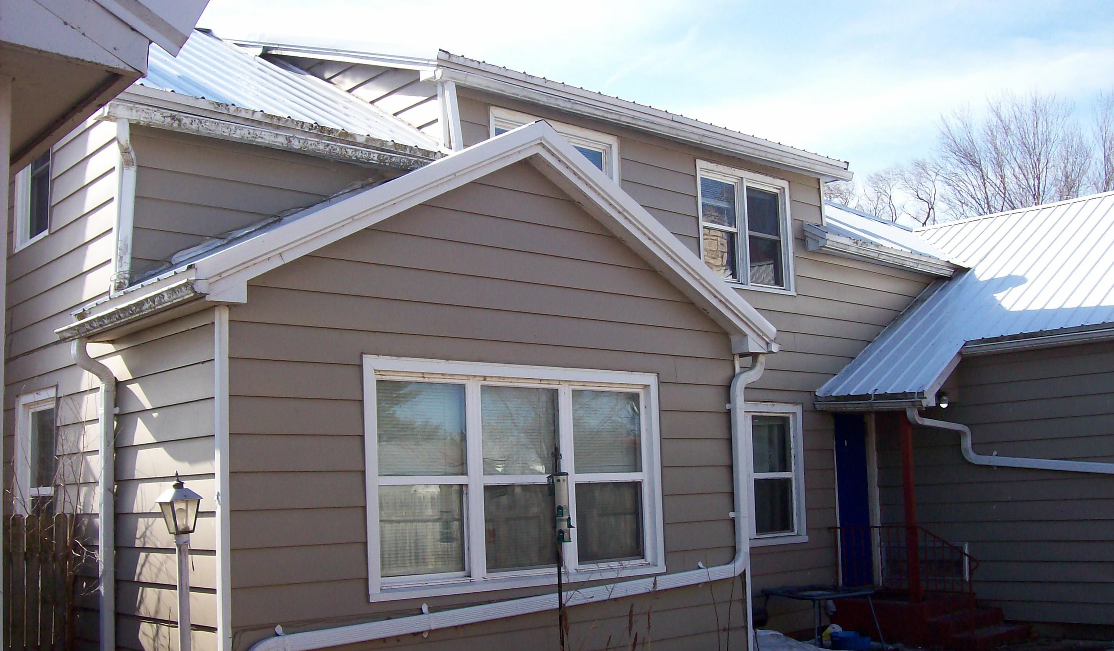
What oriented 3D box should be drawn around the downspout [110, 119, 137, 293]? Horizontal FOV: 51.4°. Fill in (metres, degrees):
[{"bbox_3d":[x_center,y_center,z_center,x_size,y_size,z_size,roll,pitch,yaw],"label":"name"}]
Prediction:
[{"bbox_3d":[-2.803,-0.777,7.495,0.134,1.112,0.165,5,-11,-42],"label":"downspout"}]

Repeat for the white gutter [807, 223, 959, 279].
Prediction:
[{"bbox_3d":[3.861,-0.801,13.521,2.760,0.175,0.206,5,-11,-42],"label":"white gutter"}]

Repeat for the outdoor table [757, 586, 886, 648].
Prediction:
[{"bbox_3d":[2.504,2.839,11.021,0.999,0.597,0.772,5,-11,-42],"label":"outdoor table"}]

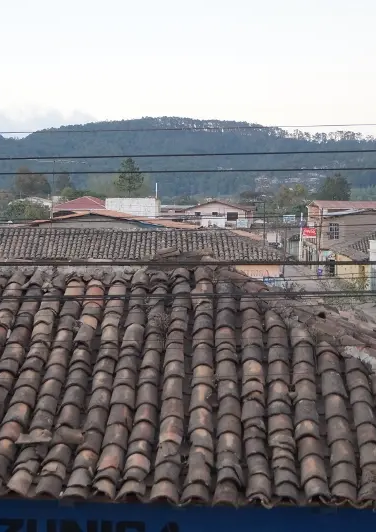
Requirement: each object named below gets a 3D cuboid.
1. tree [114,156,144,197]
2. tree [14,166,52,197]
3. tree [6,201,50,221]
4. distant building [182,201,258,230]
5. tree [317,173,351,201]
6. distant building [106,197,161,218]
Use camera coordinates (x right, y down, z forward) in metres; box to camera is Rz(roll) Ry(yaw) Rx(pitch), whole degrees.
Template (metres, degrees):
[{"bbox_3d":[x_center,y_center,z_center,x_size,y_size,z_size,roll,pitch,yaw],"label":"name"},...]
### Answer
[{"bbox_3d":[-9.950,-13.380,170.000,5.200,10.500,5.100,0,2,0],"label":"tree"},{"bbox_3d":[-34.020,-16.910,220.000,8.400,10.000,8.000,0,2,0],"label":"tree"},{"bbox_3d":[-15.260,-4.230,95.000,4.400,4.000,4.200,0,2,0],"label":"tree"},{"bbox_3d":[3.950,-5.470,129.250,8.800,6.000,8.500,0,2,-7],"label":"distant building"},{"bbox_3d":[27.670,-13.530,190.000,6.500,8.500,6.300,0,2,0],"label":"tree"},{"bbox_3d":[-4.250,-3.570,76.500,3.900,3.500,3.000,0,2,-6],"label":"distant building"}]

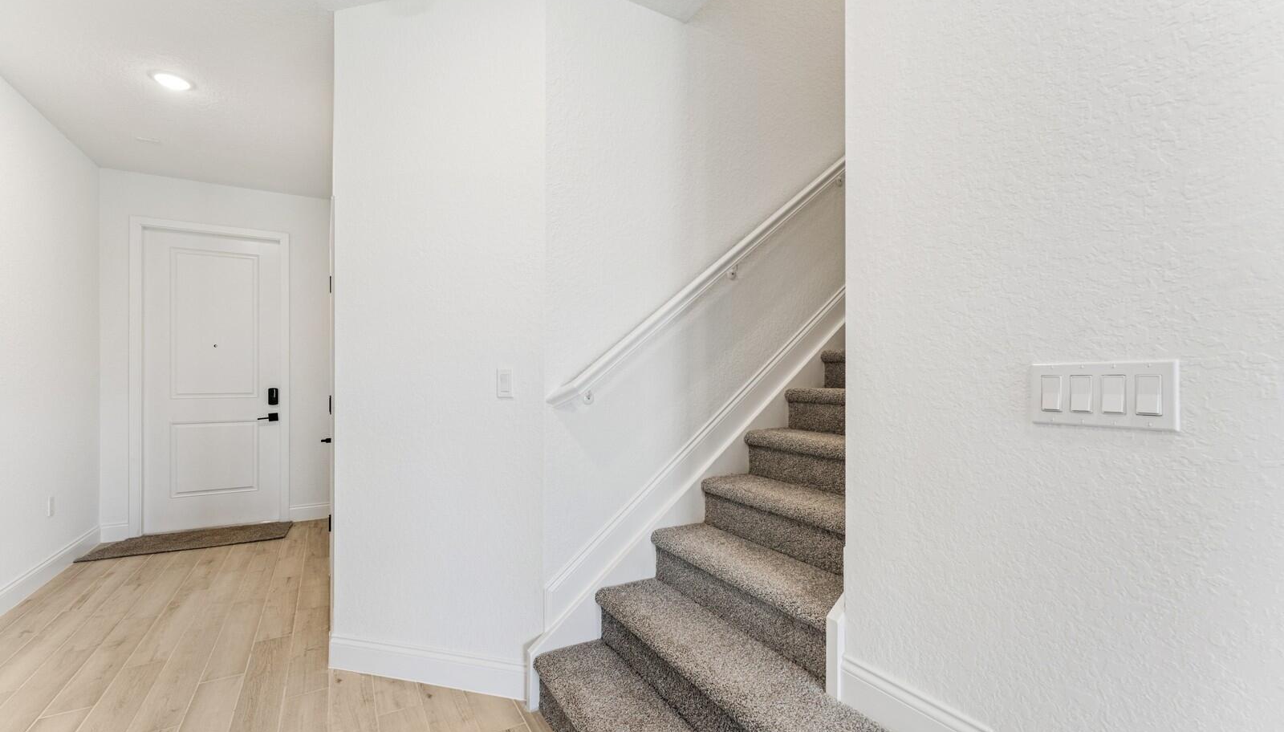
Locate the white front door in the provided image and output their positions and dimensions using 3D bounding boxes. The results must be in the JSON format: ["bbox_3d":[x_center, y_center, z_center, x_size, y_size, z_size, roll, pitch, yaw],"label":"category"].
[{"bbox_3d":[-3.400,0.121,3.989,0.880,2.380,0.050,0,0,-29],"label":"white front door"}]

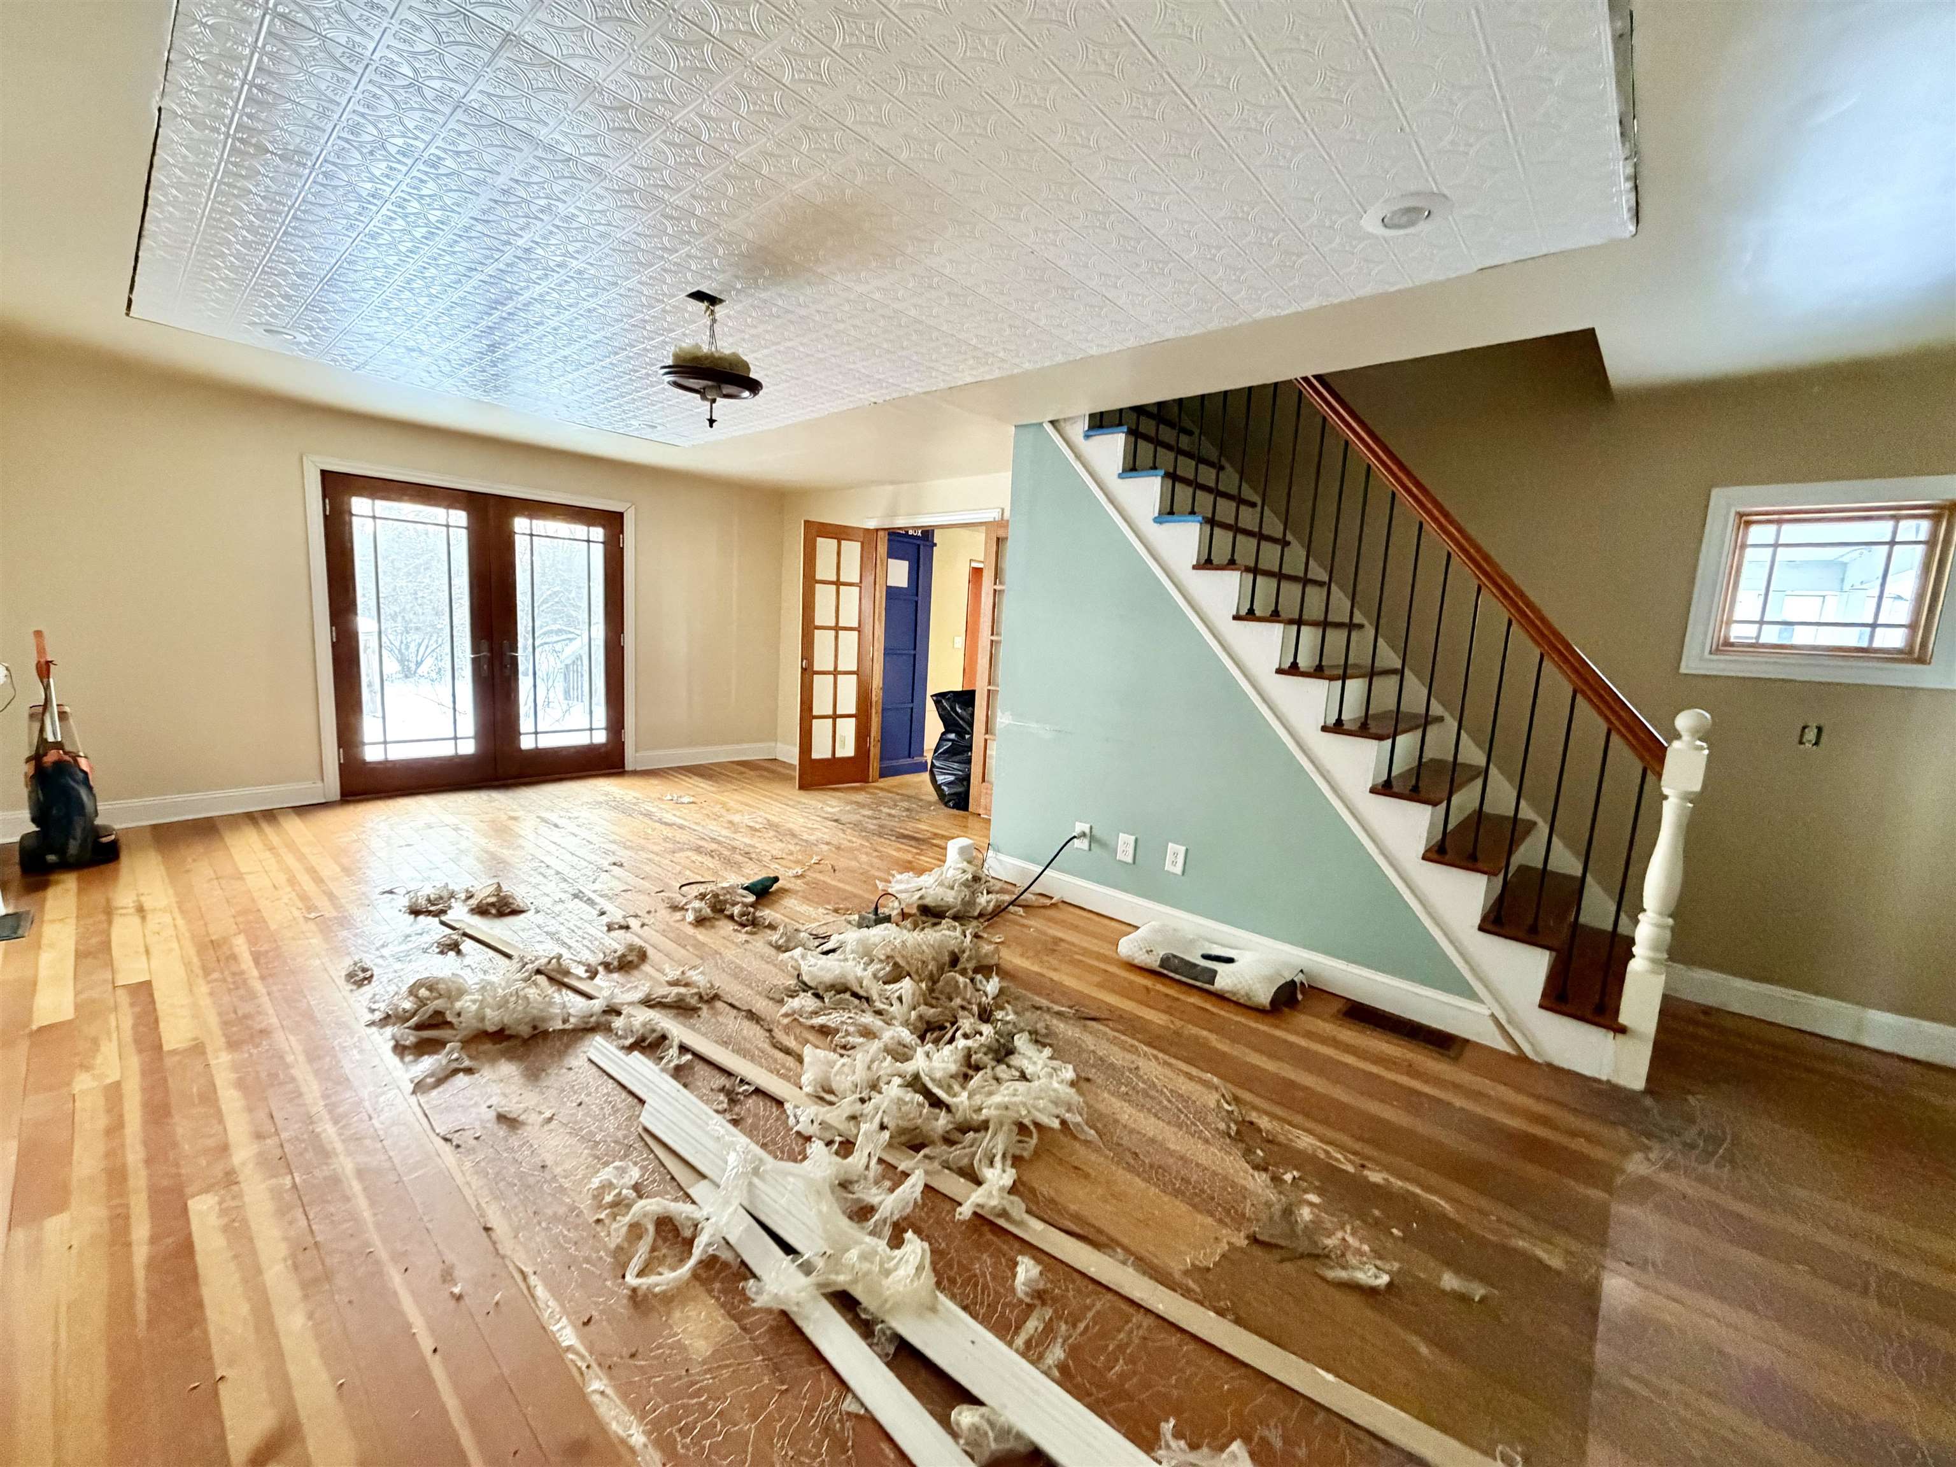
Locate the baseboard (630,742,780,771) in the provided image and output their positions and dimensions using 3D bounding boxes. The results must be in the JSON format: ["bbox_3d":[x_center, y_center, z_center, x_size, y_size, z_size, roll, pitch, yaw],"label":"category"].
[{"bbox_3d":[-2.318,0.196,6.845,0.020,0.146,1.270,10,10,41],"label":"baseboard"}]

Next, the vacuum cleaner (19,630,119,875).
[{"bbox_3d":[-4.233,0.063,3.651,0.360,1.060,0.300,9,10,36],"label":"vacuum cleaner"}]

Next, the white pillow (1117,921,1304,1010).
[{"bbox_3d":[0.943,0.914,3.190,0.630,0.105,0.350,10,10,41],"label":"white pillow"}]

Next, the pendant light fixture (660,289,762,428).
[{"bbox_3d":[-0.901,-1.248,2.682,0.340,0.410,0.340,10,10,41],"label":"pendant light fixture"}]

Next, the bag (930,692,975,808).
[{"bbox_3d":[-0.118,0.091,5.916,0.480,0.860,0.460,10,10,41],"label":"bag"}]

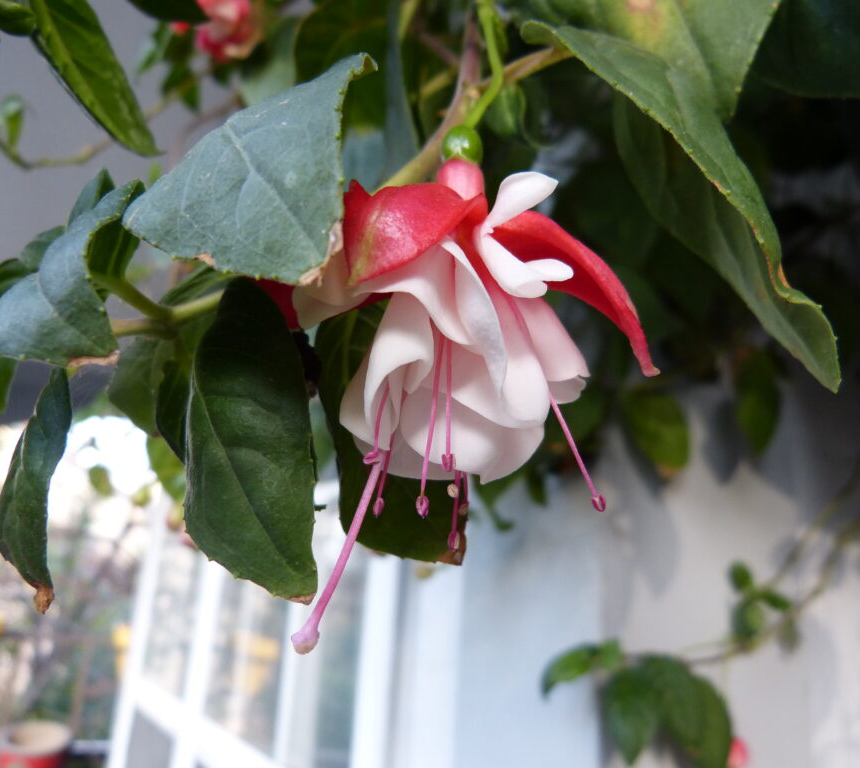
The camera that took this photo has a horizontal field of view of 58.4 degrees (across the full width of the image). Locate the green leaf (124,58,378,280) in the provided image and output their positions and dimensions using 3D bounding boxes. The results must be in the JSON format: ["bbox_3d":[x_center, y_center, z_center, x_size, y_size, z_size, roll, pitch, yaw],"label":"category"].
[{"bbox_3d":[-0.037,-0.046,0.166,0.056,0.041,0.020,-31,-23,-13],"label":"green leaf"}]

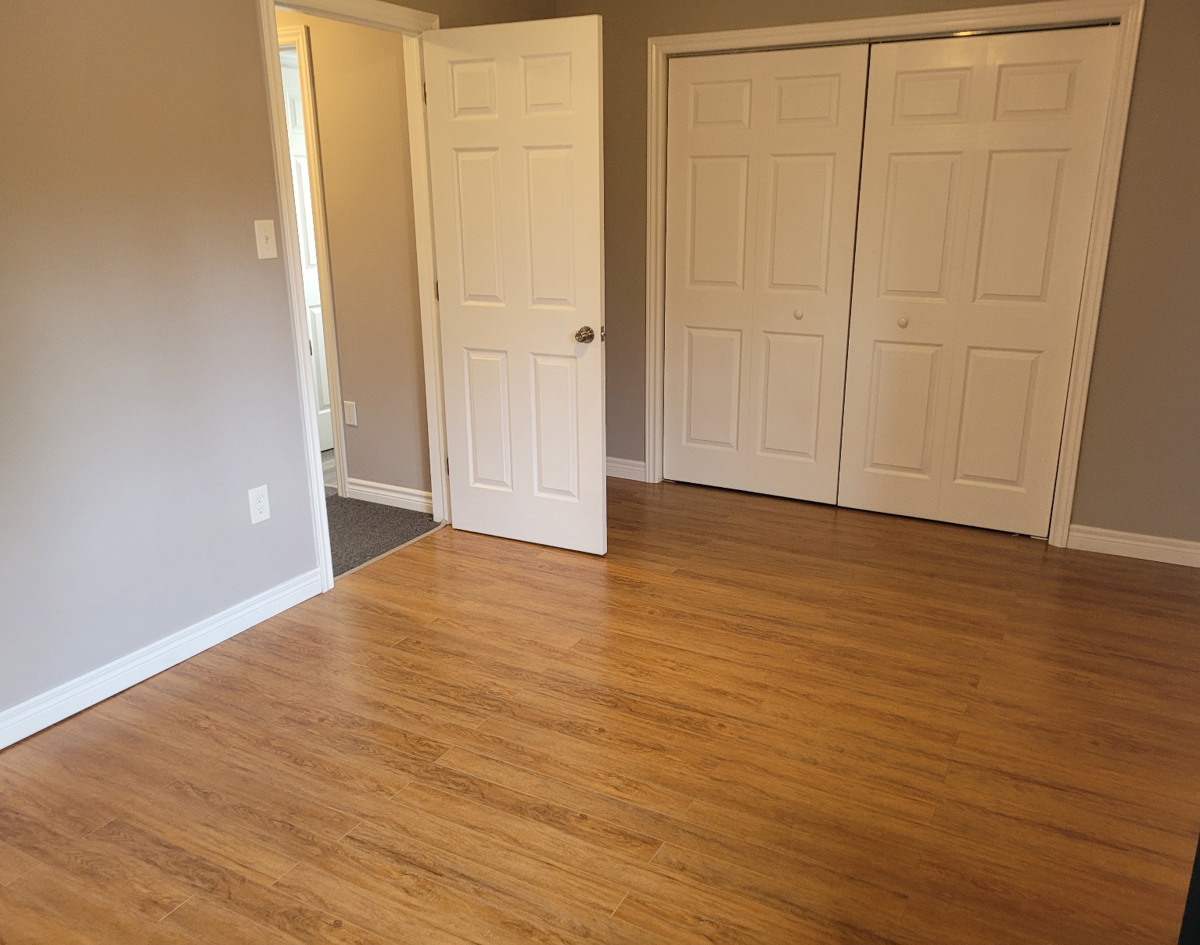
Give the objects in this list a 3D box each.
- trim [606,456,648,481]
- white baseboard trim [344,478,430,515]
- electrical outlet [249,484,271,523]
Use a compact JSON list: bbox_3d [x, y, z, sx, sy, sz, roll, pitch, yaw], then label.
[{"bbox_3d":[0.034,-0.031,5.016,0.490,0.103,0.015,8,19,28],"label":"trim"},{"bbox_3d":[-0.997,0.114,4.561,0.576,0.103,0.015,8,19,28],"label":"white baseboard trim"},{"bbox_3d":[-1.177,0.111,3.281,0.007,0.121,0.077,8,19,28],"label":"electrical outlet"}]

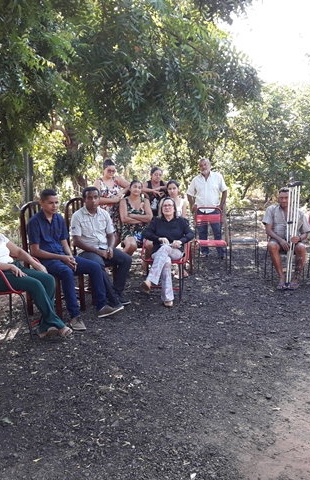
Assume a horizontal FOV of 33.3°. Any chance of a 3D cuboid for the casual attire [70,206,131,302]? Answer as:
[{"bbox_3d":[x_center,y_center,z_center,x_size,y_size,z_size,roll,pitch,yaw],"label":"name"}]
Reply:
[{"bbox_3d":[-0.596,0.157,5.908,0.500,1.080,0.760,-7,10,-44],"label":"casual attire"}]

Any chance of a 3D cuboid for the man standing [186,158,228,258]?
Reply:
[{"bbox_3d":[0.820,-0.493,8.301,0.570,1.650,0.350,1,7,11],"label":"man standing"}]

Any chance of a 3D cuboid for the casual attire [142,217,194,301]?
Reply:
[{"bbox_3d":[0.155,0.144,5.729,0.560,1.000,0.750,1,7,6],"label":"casual attire"}]

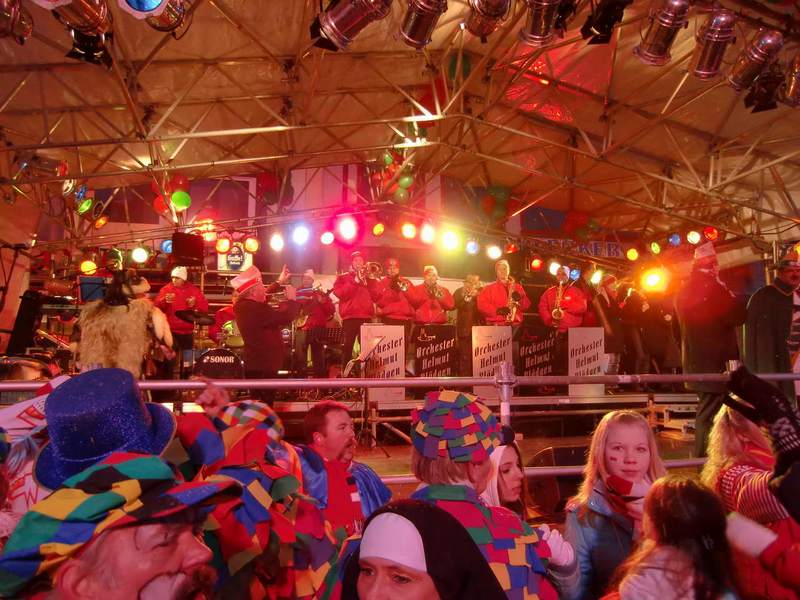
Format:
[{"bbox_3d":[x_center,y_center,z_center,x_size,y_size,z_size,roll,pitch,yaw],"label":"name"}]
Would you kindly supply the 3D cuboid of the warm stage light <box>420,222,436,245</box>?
[{"bbox_3d":[0.447,-1.019,8.498,0.250,0.270,0.300,-1,7,9],"label":"warm stage light"}]

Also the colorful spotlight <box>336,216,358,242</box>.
[{"bbox_3d":[-0.795,-1.083,8.400,0.280,0.300,0.320,0,7,-5],"label":"colorful spotlight"}]

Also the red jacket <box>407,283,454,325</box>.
[{"bbox_3d":[0.399,0.046,7.250,0.600,0.560,0.420,0,-7,-6],"label":"red jacket"}]

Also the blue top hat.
[{"bbox_3d":[-0.605,0.264,1.140,0.270,0.130,0.290,-7,19,-6],"label":"blue top hat"}]

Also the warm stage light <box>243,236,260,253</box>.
[{"bbox_3d":[-2.302,-0.861,8.600,0.250,0.250,0.320,0,11,-9],"label":"warm stage light"}]

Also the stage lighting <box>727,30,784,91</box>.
[{"bbox_3d":[3.012,-2.029,4.700,0.250,0.270,0.500,1,-33,-13],"label":"stage lighting"}]

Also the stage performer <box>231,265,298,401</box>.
[{"bbox_3d":[-1.381,0.569,5.483,0.680,1.850,0.520,2,-8,-21],"label":"stage performer"}]

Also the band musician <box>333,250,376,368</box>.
[{"bbox_3d":[-0.574,0.264,7.150,0.600,1.800,0.520,1,-3,-24],"label":"band musician"}]

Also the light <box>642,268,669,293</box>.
[{"bbox_3d":[3.992,-0.306,8.700,0.280,0.280,0.320,-1,7,21],"label":"light"}]

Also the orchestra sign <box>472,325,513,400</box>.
[{"bbox_3d":[1.167,0.795,7.000,0.540,0.910,0.050,-1,-5,15],"label":"orchestra sign"}]

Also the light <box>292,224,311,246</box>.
[{"bbox_3d":[-1.417,-0.942,8.099,0.250,0.270,0.300,0,7,2],"label":"light"}]

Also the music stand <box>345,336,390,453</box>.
[{"bbox_3d":[-0.313,0.931,5.350,0.450,1.150,0.480,2,-8,-21],"label":"music stand"}]

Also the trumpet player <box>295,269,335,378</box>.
[{"bbox_3d":[-1.164,0.388,7.550,0.550,1.650,0.520,-2,-4,41],"label":"trumpet player"}]

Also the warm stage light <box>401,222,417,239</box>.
[{"bbox_3d":[0.132,-1.077,8.600,0.250,0.250,0.320,0,14,0],"label":"warm stage light"}]

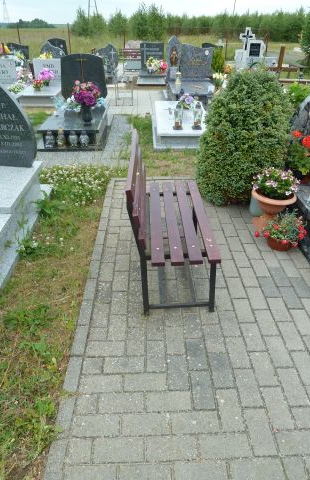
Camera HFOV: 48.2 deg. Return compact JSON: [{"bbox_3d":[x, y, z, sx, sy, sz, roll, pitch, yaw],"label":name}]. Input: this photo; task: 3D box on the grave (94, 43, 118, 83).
[{"bbox_3d":[-1.310,-4.998,9.788,0.700,0.950,0.800,-1,32,-1],"label":"grave"}]

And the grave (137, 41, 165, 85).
[{"bbox_3d":[-0.090,-4.843,9.480,0.750,0.920,1.300,-1,32,-1],"label":"grave"}]

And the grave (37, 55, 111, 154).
[{"bbox_3d":[-1.157,-2.152,5.187,0.890,1.000,2.120,-1,32,-1],"label":"grave"}]

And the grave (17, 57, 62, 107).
[{"bbox_3d":[-2.363,-3.438,7.452,0.700,0.770,1.700,-1,32,-1],"label":"grave"}]

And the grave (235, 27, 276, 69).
[{"bbox_3d":[3.020,-5.661,10.377,1.200,1.250,0.380,-1,32,-1],"label":"grave"}]

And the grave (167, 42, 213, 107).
[{"bbox_3d":[0.765,-3.427,7.056,0.930,1.180,1.400,-1,32,-1],"label":"grave"}]

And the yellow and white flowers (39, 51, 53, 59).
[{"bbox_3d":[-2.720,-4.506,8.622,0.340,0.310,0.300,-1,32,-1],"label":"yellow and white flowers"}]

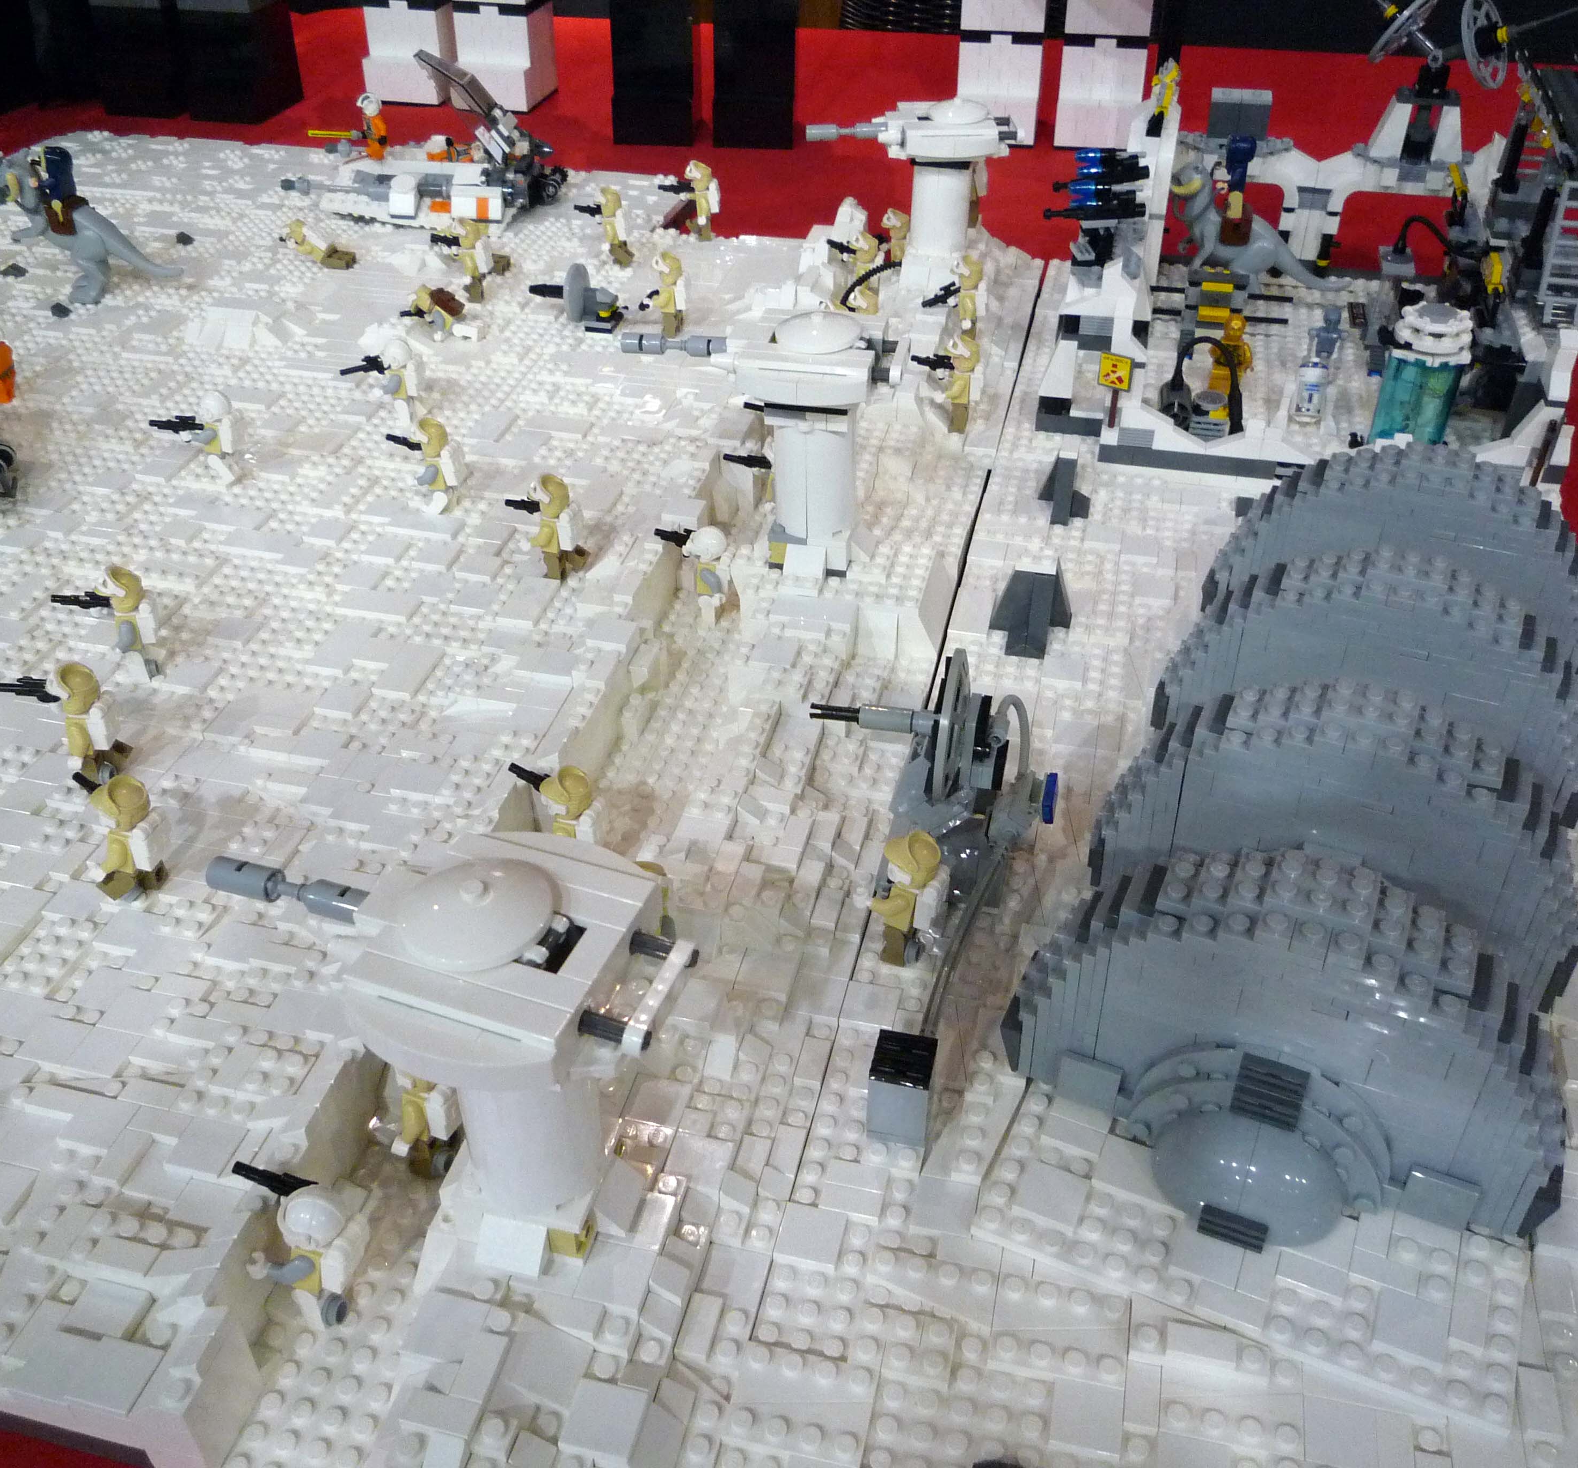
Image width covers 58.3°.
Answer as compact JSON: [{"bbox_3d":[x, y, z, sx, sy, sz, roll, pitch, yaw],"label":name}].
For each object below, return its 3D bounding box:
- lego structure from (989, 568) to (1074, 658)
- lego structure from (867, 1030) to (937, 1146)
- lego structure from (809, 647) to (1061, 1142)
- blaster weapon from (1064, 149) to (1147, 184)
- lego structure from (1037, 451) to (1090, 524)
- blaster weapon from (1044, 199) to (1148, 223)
[{"bbox_3d":[0.099,-0.054,0.574,0.032,0.032,0.035,8,37,11],"label":"lego structure"},{"bbox_3d":[0.031,0.096,0.384,0.016,0.022,0.017,8,37,11],"label":"lego structure"},{"bbox_3d":[0.036,0.032,0.422,0.080,0.079,0.160,8,37,11],"label":"lego structure"},{"bbox_3d":[0.179,-0.322,0.802,0.050,0.017,0.014,3,36,5],"label":"blaster weapon"},{"bbox_3d":[0.130,-0.118,0.663,0.025,0.030,0.031,8,37,11],"label":"lego structure"},{"bbox_3d":[0.177,-0.302,0.817,0.059,0.012,0.008,3,36,5],"label":"blaster weapon"}]

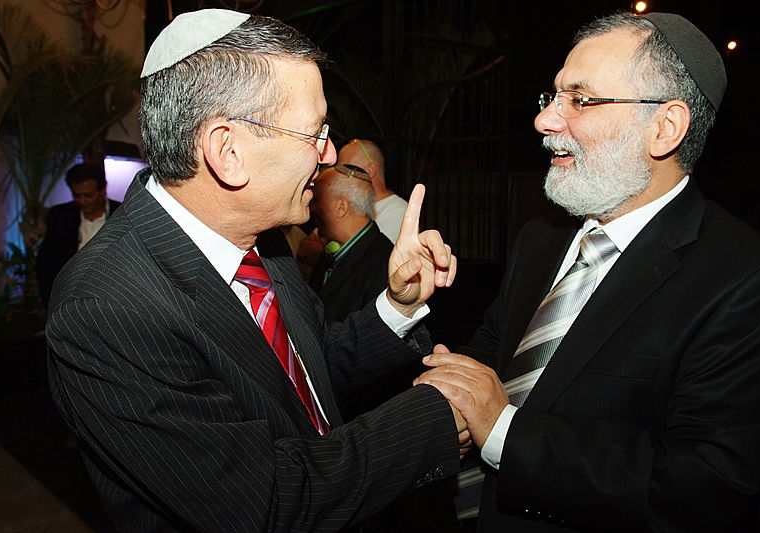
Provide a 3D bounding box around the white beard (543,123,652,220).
[{"bbox_3d":[0.270,-0.115,0.830,0.120,0.125,0.150,3,5,-6],"label":"white beard"}]

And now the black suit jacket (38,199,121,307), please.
[{"bbox_3d":[-1.290,0.080,2.940,0.520,0.750,0.290,-1,5,-13],"label":"black suit jacket"}]

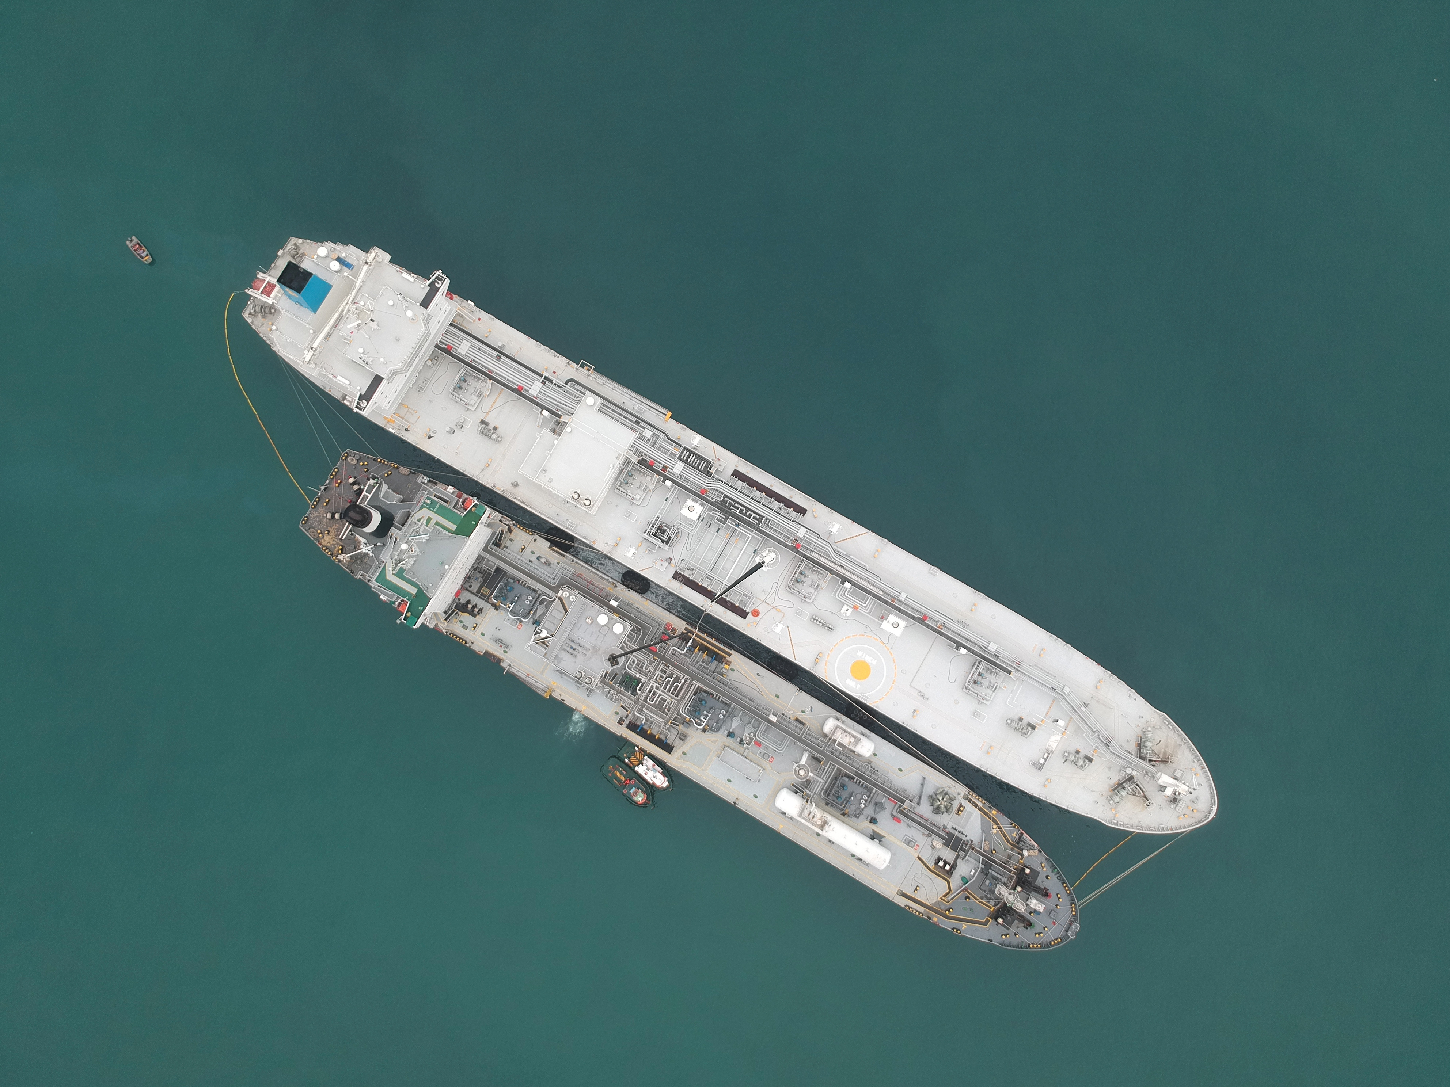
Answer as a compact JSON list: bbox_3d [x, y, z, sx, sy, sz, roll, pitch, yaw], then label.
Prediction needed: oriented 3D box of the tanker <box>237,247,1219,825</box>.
[{"bbox_3d":[0.772,-1.226,217.332,230.000,43.000,32.400,30,89,2],"label":"tanker"}]

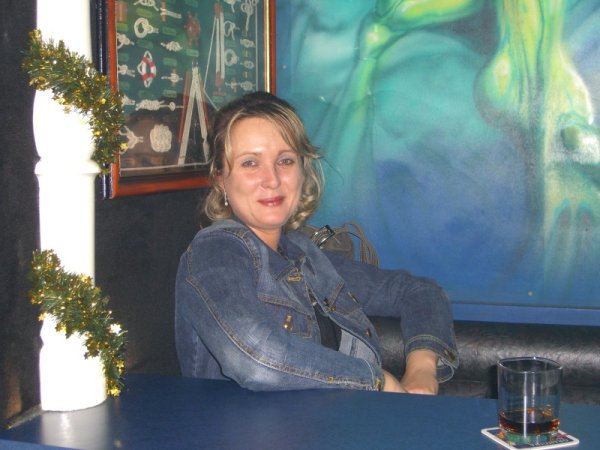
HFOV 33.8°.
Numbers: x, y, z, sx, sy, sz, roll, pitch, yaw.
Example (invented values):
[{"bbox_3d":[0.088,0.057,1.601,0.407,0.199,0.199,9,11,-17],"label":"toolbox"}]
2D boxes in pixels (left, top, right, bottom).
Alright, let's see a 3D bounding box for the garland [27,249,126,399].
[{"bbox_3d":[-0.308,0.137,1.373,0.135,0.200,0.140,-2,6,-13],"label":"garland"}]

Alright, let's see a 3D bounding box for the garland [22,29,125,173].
[{"bbox_3d":[-0.307,-0.169,1.339,0.142,0.197,0.140,-2,6,-13],"label":"garland"}]

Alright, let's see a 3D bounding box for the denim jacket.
[{"bbox_3d":[0.032,0.192,1.616,0.390,0.407,0.460,6,9,44],"label":"denim jacket"}]

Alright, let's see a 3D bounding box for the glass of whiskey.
[{"bbox_3d":[0.286,0.220,1.234,0.078,0.090,0.078,-1,6,0],"label":"glass of whiskey"}]

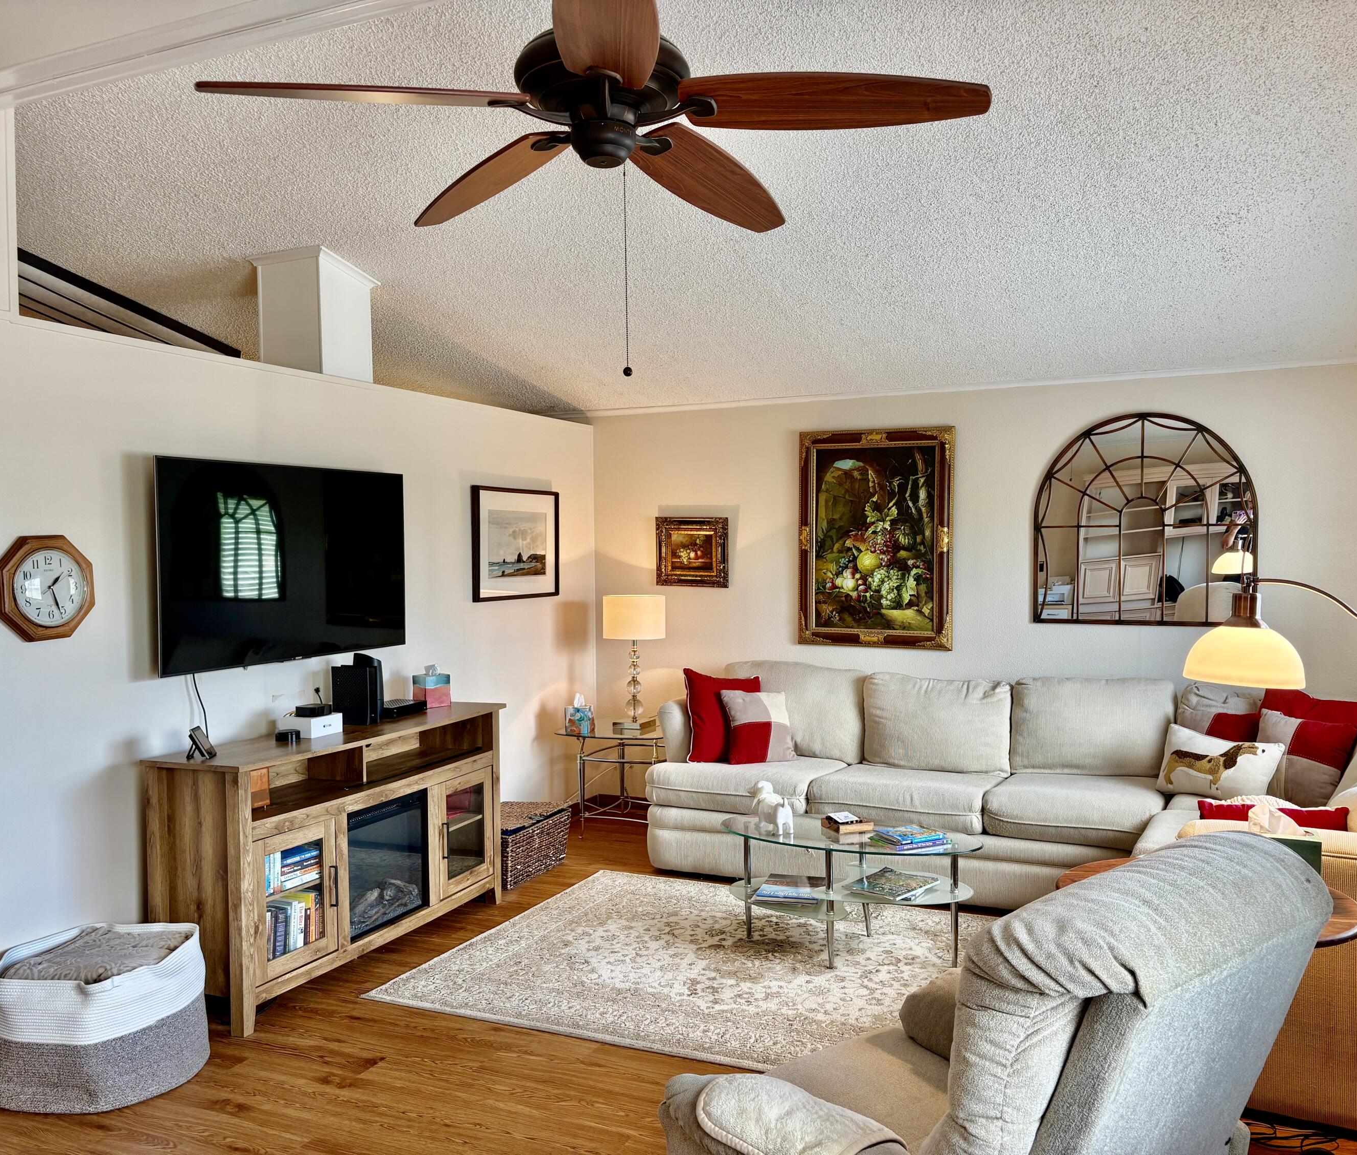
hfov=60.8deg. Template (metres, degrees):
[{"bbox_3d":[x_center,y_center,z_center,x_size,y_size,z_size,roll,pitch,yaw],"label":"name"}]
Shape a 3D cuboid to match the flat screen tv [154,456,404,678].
[{"bbox_3d":[-1.448,-0.054,4.331,0.060,0.720,1.275,0,2,24],"label":"flat screen tv"}]

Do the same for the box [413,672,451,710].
[{"bbox_3d":[-1.036,0.478,4.867,0.112,0.125,0.112,-2,2,-41],"label":"box"}]

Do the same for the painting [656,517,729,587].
[{"bbox_3d":[0.073,-0.137,6.382,0.435,0.382,0.050,0,2,24],"label":"painting"}]

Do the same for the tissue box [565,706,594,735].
[{"bbox_3d":[-0.511,0.735,6.061,0.112,0.125,0.112,0,2,24],"label":"tissue box"}]

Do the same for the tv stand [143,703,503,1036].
[{"bbox_3d":[-1.225,0.985,4.311,0.395,0.850,1.475,0,2,24],"label":"tv stand"}]

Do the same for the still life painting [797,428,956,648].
[{"bbox_3d":[1.017,-0.196,5.959,0.815,1.130,0.050,0,2,24],"label":"still life painting"}]

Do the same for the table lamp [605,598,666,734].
[{"bbox_3d":[-0.233,0.443,6.200,0.330,0.695,0.330,0,2,0],"label":"table lamp"}]

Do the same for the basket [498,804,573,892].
[{"bbox_3d":[-0.810,1.247,5.397,0.420,0.250,0.570,0,2,24],"label":"basket"}]

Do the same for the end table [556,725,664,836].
[{"bbox_3d":[-0.242,1.069,6.128,0.640,0.550,0.640,0,2,24],"label":"end table"}]

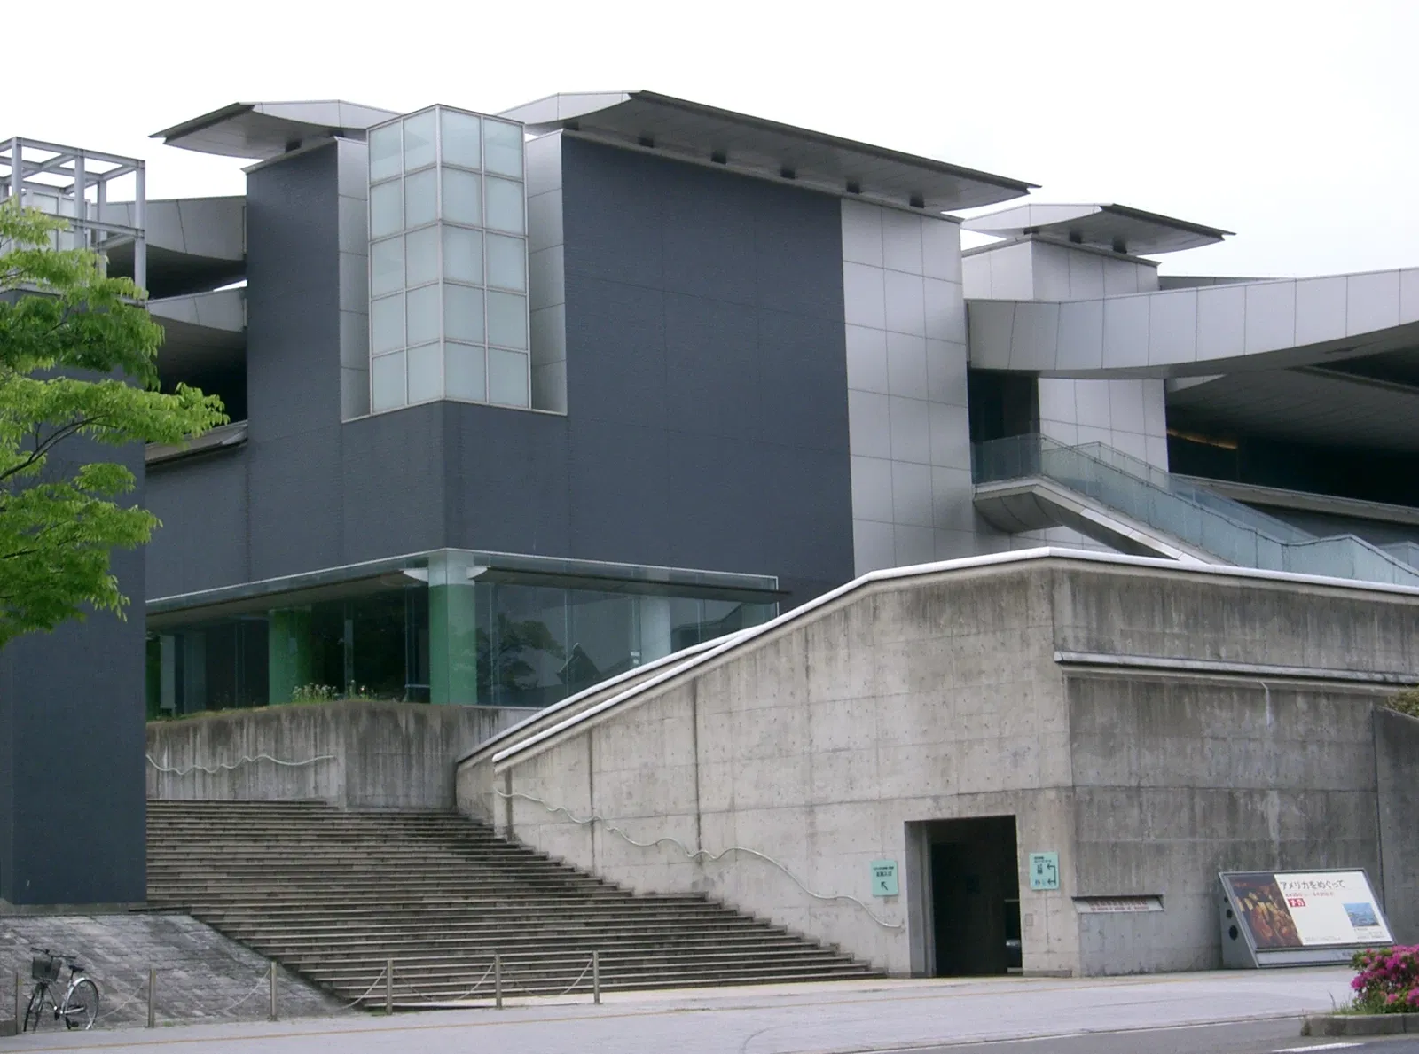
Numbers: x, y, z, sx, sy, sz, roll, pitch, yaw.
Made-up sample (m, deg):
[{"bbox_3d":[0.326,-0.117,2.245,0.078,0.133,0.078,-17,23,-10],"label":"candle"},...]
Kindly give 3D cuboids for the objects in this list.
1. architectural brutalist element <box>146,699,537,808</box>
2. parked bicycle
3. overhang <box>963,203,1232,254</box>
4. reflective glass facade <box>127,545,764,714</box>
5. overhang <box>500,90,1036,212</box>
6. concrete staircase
[{"bbox_3d":[-8.100,5.452,63.077,5.820,2.380,7.800,6,-11,-43],"label":"architectural brutalist element"},{"bbox_3d":[-8.511,6.065,36.900,0.580,1.060,1.720,-5,-9,26],"label":"parked bicycle"},{"bbox_3d":[10.630,-8.180,78.016,5.450,0.780,5.730,6,-11,-43],"label":"overhang"},{"bbox_3d":[-6.178,3.258,68.419,10.150,3.480,12.300,6,-11,-43],"label":"reflective glass facade"},{"bbox_3d":[1.526,-9.123,69.429,13.710,0.780,5.730,6,-11,-43],"label":"overhang"},{"bbox_3d":[-5.826,6.519,50.990,12.500,3.860,14.200,6,-11,-43],"label":"concrete staircase"}]

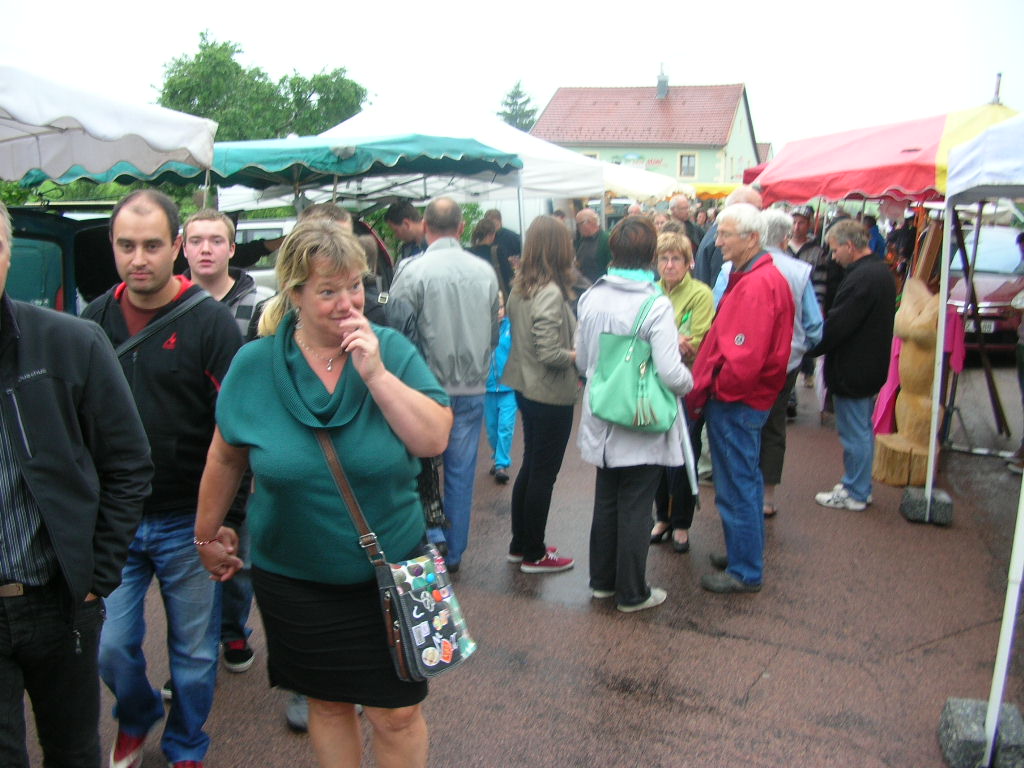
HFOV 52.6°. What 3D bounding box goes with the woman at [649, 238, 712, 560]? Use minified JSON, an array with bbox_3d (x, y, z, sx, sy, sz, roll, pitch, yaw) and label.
[{"bbox_3d":[0.847,0.047,5.213,0.480,1.580,0.350,3,9,17],"label":"woman"}]

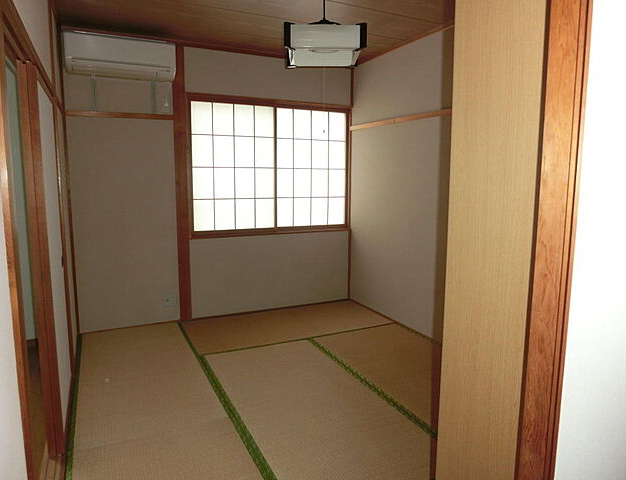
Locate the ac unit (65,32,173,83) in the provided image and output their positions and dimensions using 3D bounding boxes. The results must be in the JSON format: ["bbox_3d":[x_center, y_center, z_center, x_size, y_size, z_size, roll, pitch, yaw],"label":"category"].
[{"bbox_3d":[-1.505,-1.421,3.498,0.790,0.285,0.210,-4,8,-25],"label":"ac unit"}]

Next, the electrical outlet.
[{"bbox_3d":[-1.283,0.549,4.001,0.117,0.118,0.012,-4,8,-25],"label":"electrical outlet"}]

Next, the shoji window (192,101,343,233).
[{"bbox_3d":[-0.367,-0.685,4.284,1.610,1.200,0.050,-4,8,-25],"label":"shoji window"}]

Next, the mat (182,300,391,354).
[{"bbox_3d":[-0.216,0.773,4.059,1.760,0.041,0.875,-4,8,-25],"label":"mat"}]

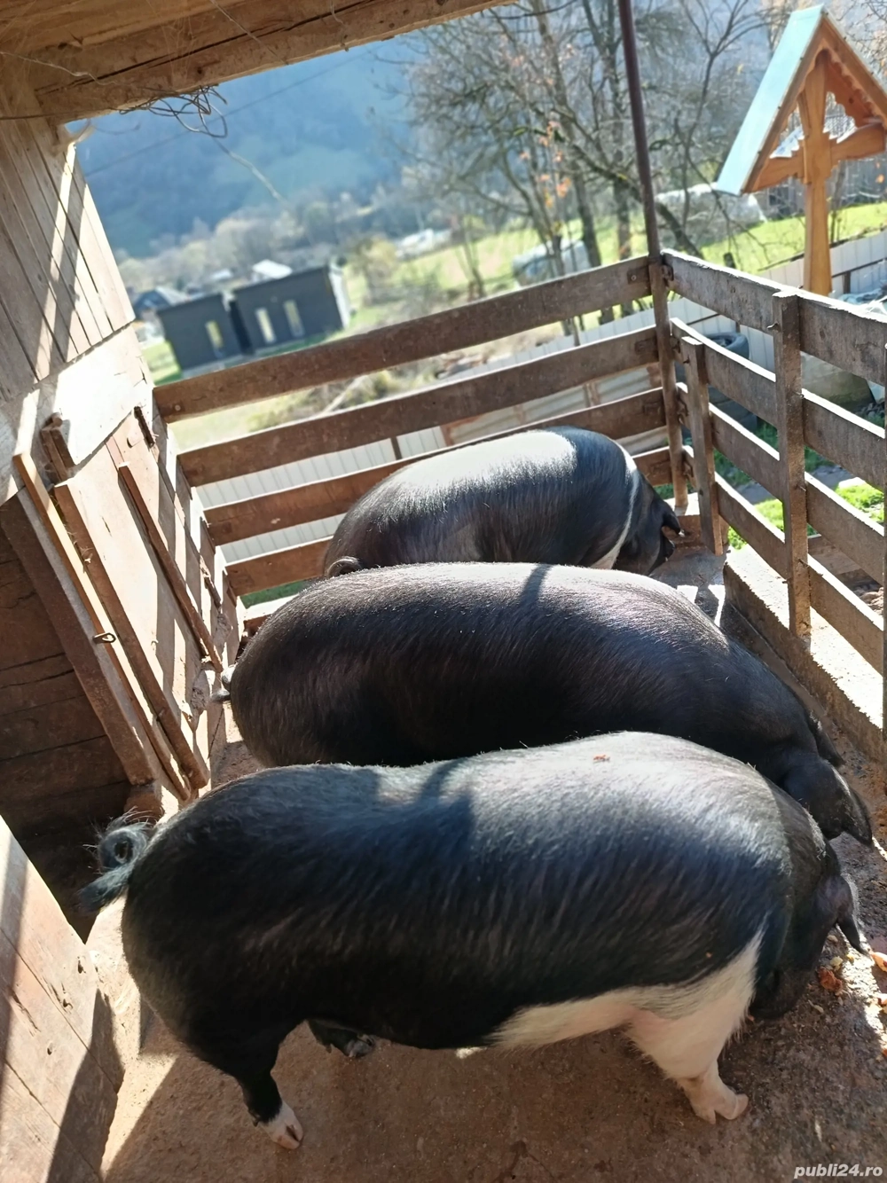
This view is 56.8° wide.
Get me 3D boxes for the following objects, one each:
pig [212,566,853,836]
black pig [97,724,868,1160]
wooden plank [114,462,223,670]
[{"bbox_3d":[0.165,0.302,1.974,1.504,0.768,0.464,-3,30,23],"label":"pig"},{"bbox_3d":[0.070,0.617,1.454,1.328,0.760,0.448,-10,28,11],"label":"black pig"},{"bbox_3d":[-0.915,-0.053,2.796,0.030,0.819,0.045,-14,28,3],"label":"wooden plank"}]

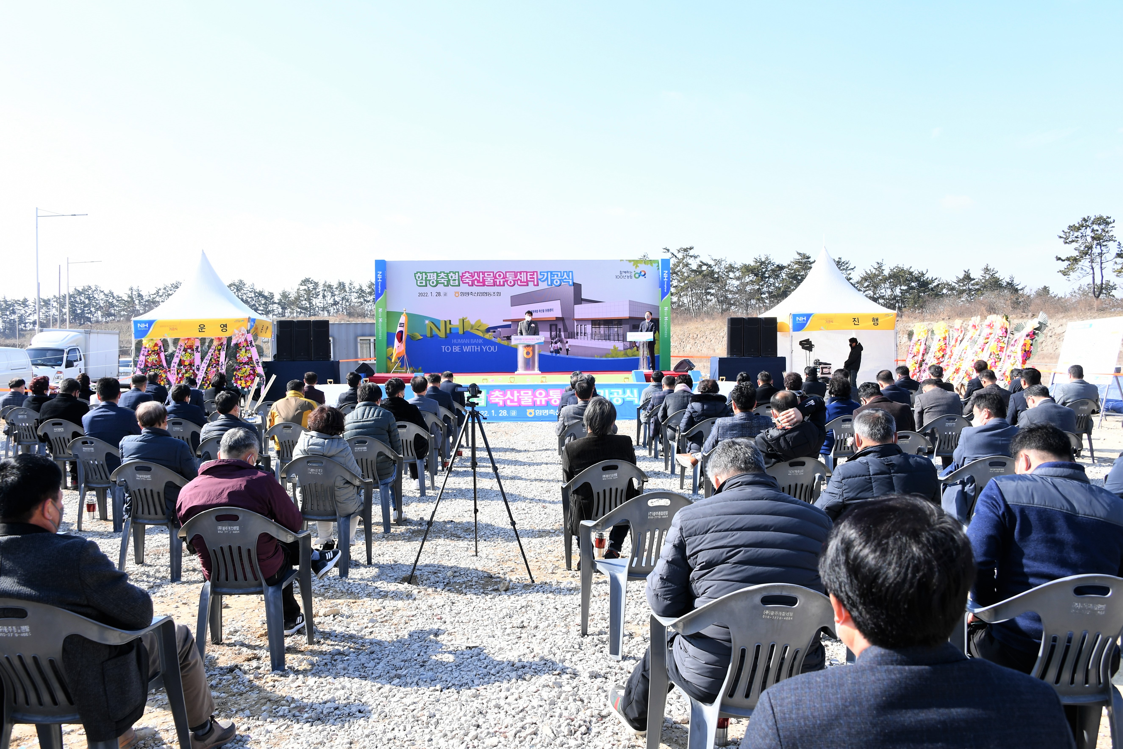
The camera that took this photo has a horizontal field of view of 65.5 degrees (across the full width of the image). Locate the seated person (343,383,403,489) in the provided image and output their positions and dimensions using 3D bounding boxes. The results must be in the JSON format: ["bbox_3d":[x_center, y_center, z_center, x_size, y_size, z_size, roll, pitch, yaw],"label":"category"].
[{"bbox_3d":[-1.541,0.673,7.269,0.506,1.225,0.709,0,1,-2],"label":"seated person"}]

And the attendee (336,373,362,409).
[{"bbox_3d":[-2.873,0.567,12.372,0.486,1.235,0.709,0,1,3],"label":"attendee"}]

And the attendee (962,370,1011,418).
[{"bbox_3d":[5.244,0.537,10.965,0.540,1.220,0.760,0,1,3],"label":"attendee"}]

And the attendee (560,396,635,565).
[{"bbox_3d":[0.255,0.724,5.925,0.530,1.220,0.850,0,2,-3],"label":"attendee"}]

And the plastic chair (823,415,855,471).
[{"bbox_3d":[2.872,0.807,9.118,0.560,0.790,0.560,0,1,2],"label":"plastic chair"}]

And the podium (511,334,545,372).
[{"bbox_3d":[-0.967,-0.569,25.200,0.930,1.090,0.500,0,2,0],"label":"podium"}]

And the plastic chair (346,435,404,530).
[{"bbox_3d":[-1.589,0.879,7.130,0.560,0.790,0.560,0,1,-3],"label":"plastic chair"}]

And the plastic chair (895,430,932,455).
[{"bbox_3d":[2.890,0.849,7.506,0.555,0.780,0.530,0,2,0],"label":"plastic chair"}]

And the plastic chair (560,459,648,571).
[{"bbox_3d":[0.285,0.901,5.527,0.555,0.780,0.530,0,2,-3],"label":"plastic chair"}]

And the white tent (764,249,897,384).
[{"bbox_3d":[8.046,-1.563,26.652,3.030,4.536,3.030,-1,2,-3],"label":"white tent"}]

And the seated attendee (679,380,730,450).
[{"bbox_3d":[1.517,0.615,9.264,0.537,1.215,0.709,0,1,-2],"label":"seated attendee"}]

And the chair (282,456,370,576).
[{"bbox_3d":[-1.561,0.910,5.771,0.562,0.800,0.537,0,1,0],"label":"chair"}]

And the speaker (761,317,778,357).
[{"bbox_3d":[5.968,-1.058,25.100,0.480,1.140,0.500,0,2,8],"label":"speaker"}]

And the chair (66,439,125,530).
[{"bbox_3d":[-3.758,0.884,7.245,0.555,0.780,0.530,0,2,9],"label":"chair"}]

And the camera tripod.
[{"bbox_3d":[-0.568,0.716,5.913,0.810,1.195,0.780,0,1,0],"label":"camera tripod"}]

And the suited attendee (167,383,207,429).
[{"bbox_3d":[-4.083,0.673,9.768,0.520,1.150,0.780,0,2,2],"label":"suited attendee"}]

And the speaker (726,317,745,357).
[{"bbox_3d":[4.901,-1.041,24.580,0.450,1.120,0.470,0,2,6],"label":"speaker"}]

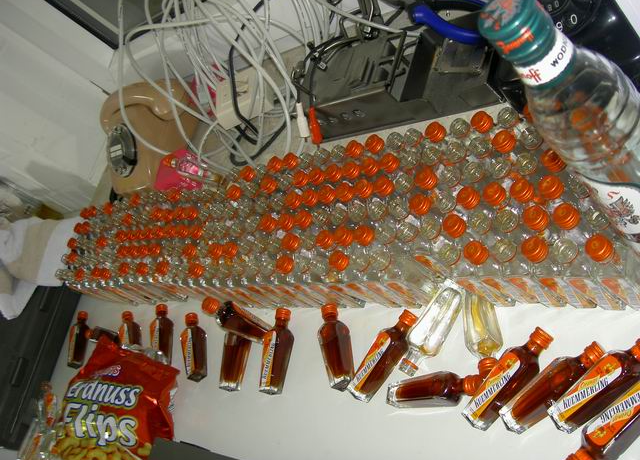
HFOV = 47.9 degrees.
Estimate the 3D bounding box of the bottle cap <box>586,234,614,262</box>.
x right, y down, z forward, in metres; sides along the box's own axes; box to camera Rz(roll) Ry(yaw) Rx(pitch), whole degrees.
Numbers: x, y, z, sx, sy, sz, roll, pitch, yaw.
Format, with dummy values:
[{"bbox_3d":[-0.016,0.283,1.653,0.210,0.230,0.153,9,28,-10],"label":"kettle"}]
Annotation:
[{"bbox_3d":[0.185,0.013,0.478,0.016,0.010,0.016,-5,64,46],"label":"bottle cap"}]

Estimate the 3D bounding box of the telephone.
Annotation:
[{"bbox_3d":[-0.310,-0.166,1.243,0.213,0.122,0.190,-6,61,45],"label":"telephone"}]

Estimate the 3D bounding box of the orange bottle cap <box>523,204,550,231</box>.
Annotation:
[{"bbox_3d":[0.165,-0.009,0.551,0.018,0.010,0.018,-6,58,43],"label":"orange bottle cap"}]

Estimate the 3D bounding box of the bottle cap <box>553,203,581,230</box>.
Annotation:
[{"bbox_3d":[0.184,-0.010,0.537,0.018,0.011,0.018,-6,59,44],"label":"bottle cap"}]

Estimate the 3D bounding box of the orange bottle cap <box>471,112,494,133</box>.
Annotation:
[{"bbox_3d":[0.154,-0.102,0.683,0.018,0.012,0.018,-6,59,44],"label":"orange bottle cap"}]

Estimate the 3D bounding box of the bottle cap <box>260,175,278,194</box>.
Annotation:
[{"bbox_3d":[-0.054,-0.048,0.776,0.016,0.010,0.016,-26,50,36],"label":"bottle cap"}]

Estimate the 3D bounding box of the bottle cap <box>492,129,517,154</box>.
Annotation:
[{"bbox_3d":[0.156,-0.075,0.610,0.018,0.010,0.018,-6,58,43],"label":"bottle cap"}]

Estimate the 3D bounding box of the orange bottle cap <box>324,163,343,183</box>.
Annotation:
[{"bbox_3d":[0.013,-0.056,0.707,0.016,0.010,0.016,-5,64,46],"label":"orange bottle cap"}]

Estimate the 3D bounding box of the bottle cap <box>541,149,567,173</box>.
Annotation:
[{"bbox_3d":[0.190,-0.056,0.585,0.018,0.012,0.018,-6,61,45],"label":"bottle cap"}]

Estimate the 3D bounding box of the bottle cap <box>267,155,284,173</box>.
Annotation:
[{"bbox_3d":[-0.049,-0.071,0.784,0.016,0.010,0.016,-26,50,36],"label":"bottle cap"}]

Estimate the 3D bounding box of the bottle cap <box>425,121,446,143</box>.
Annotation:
[{"bbox_3d":[0.115,-0.098,0.720,0.018,0.012,0.018,-6,59,44],"label":"bottle cap"}]

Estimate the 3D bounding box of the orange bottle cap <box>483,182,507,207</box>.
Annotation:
[{"bbox_3d":[0.144,-0.029,0.594,0.018,0.011,0.018,-6,59,44],"label":"orange bottle cap"}]

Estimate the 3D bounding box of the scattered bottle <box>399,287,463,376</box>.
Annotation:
[{"bbox_3d":[0.109,0.095,0.700,0.025,0.025,0.097,26,85,51],"label":"scattered bottle"}]

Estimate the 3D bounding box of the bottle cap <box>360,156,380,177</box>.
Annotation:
[{"bbox_3d":[0.047,-0.058,0.672,0.016,0.010,0.016,-5,64,46],"label":"bottle cap"}]

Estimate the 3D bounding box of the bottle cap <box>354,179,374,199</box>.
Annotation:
[{"bbox_3d":[0.044,-0.040,0.708,0.018,0.011,0.018,-6,59,44],"label":"bottle cap"}]

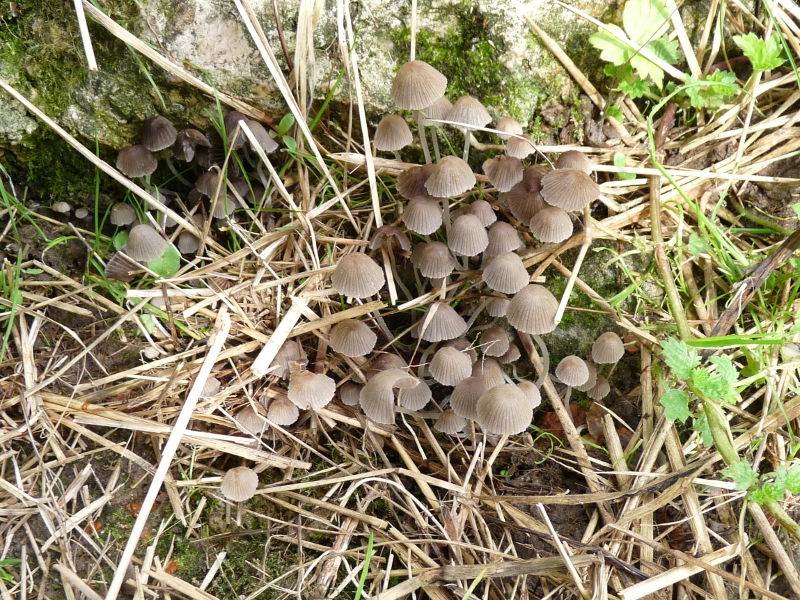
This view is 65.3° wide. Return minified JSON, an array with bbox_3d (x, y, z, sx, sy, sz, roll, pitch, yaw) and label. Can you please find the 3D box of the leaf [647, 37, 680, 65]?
[{"bbox_3d":[0.173,-0.164,0.410,0.021,0.006,0.020,9,82,14],"label":"leaf"}]

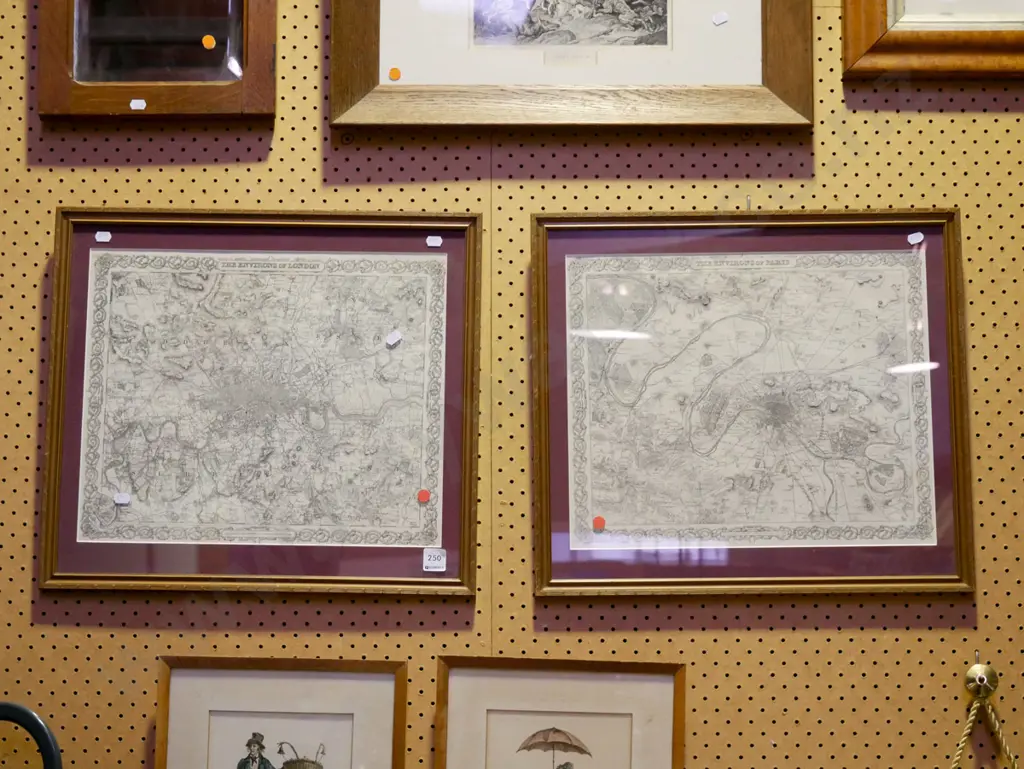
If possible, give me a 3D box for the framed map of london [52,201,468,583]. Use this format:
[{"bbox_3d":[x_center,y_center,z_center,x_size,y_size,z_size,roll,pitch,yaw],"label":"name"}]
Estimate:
[{"bbox_3d":[-0.278,0.018,2.396,0.482,0.430,0.025,1,-8,0],"label":"framed map of london"}]

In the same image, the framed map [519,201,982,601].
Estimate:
[{"bbox_3d":[0.266,0.019,2.393,0.484,0.431,0.025,-1,-8,1],"label":"framed map"}]

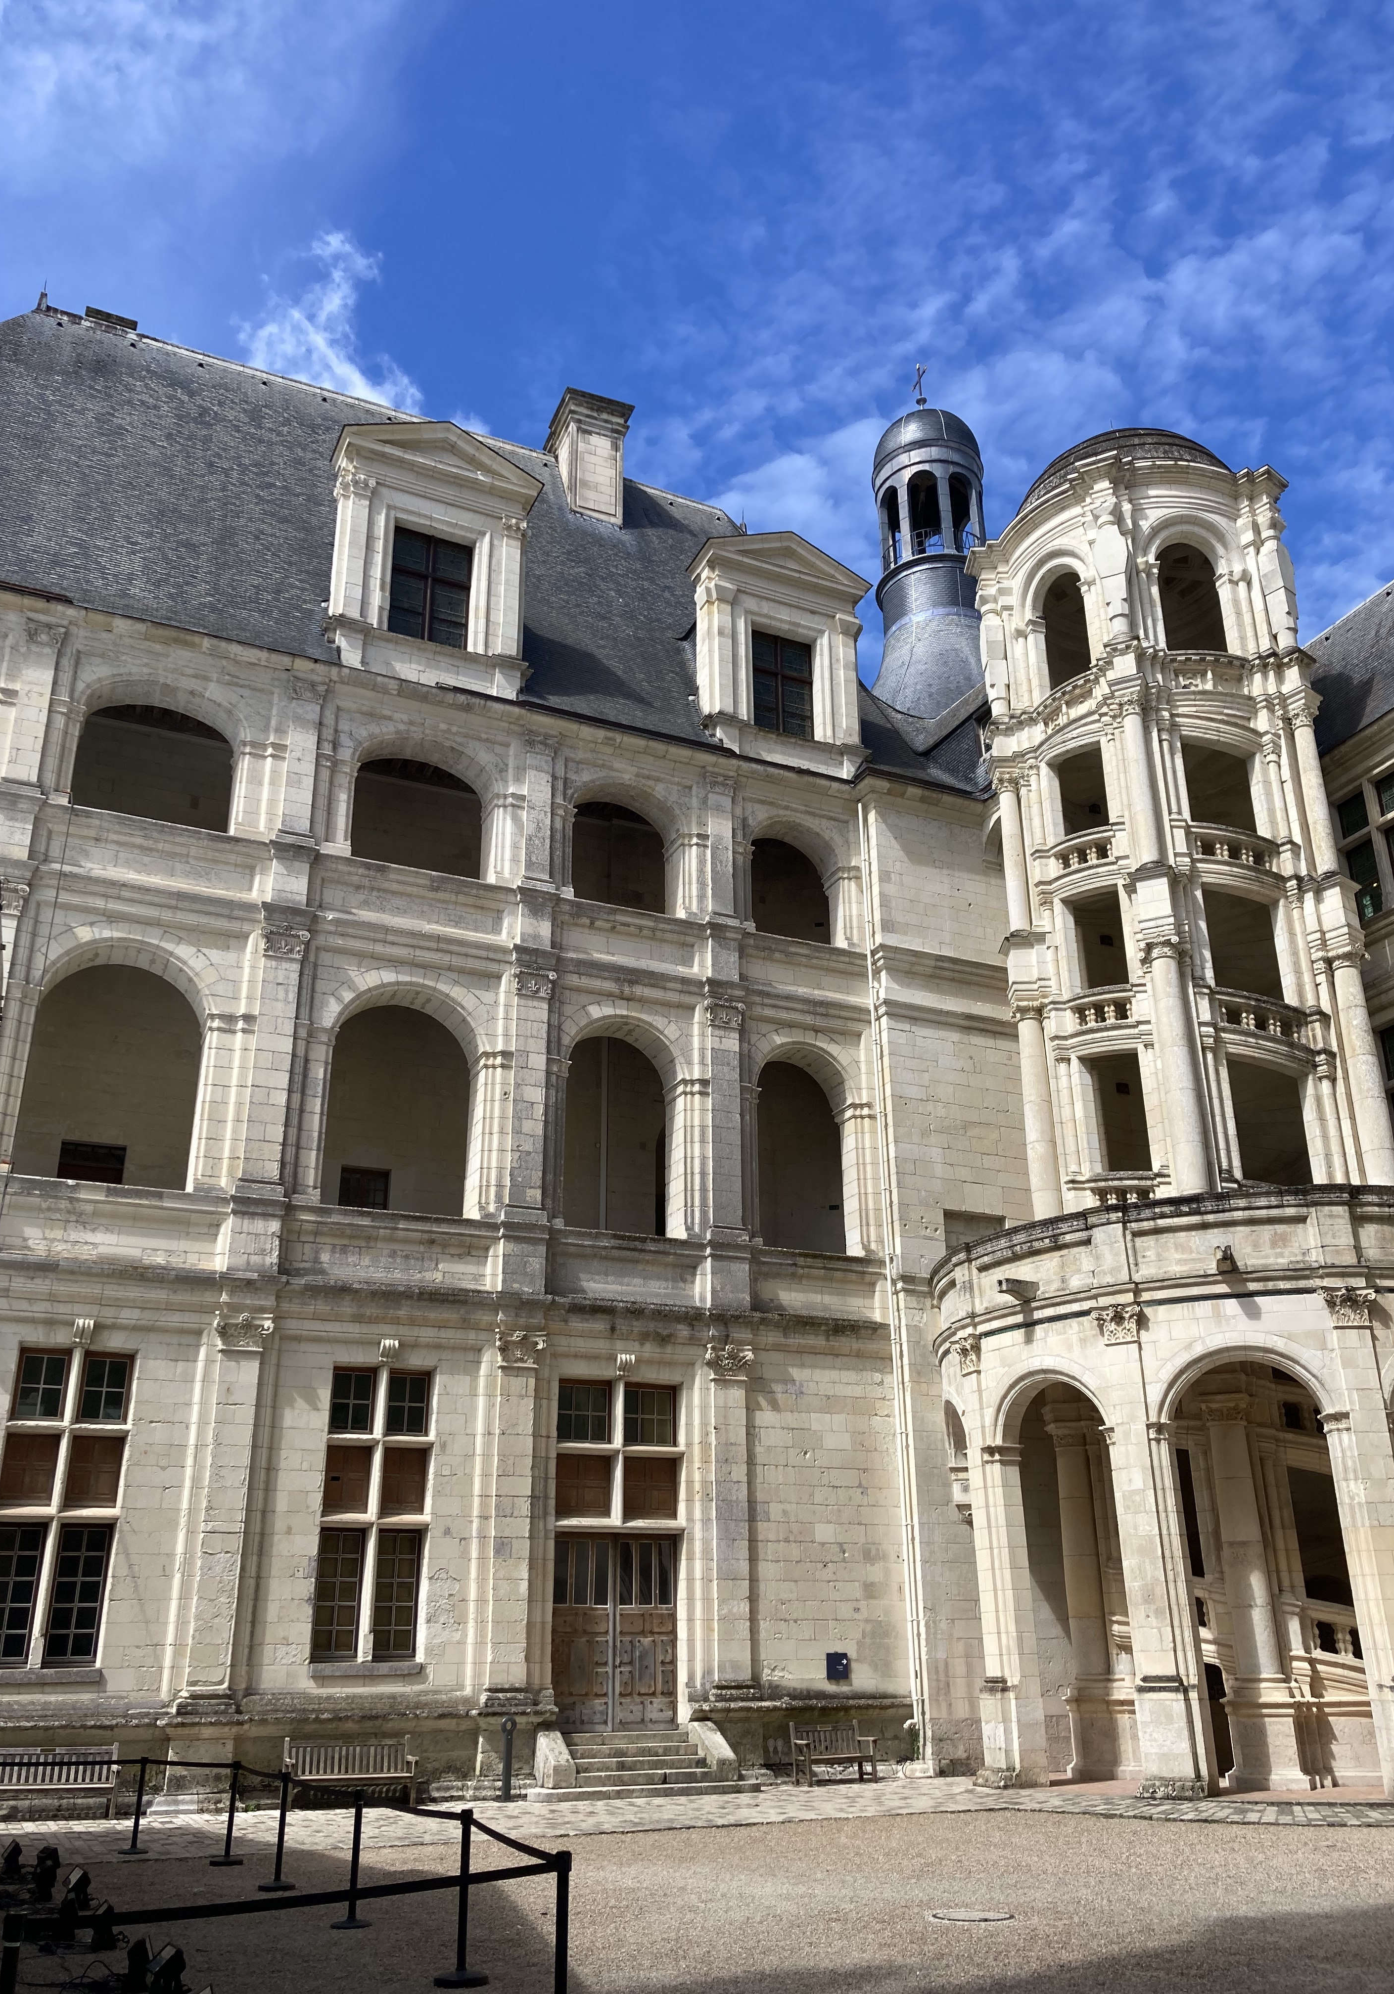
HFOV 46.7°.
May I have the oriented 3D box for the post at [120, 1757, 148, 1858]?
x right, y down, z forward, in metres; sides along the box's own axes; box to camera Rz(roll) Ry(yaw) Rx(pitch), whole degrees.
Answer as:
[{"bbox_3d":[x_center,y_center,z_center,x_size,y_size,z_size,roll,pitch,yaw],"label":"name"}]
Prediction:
[{"bbox_3d":[-6.342,9.187,18.331,0.340,0.950,0.340,9,-24,-23],"label":"post"}]

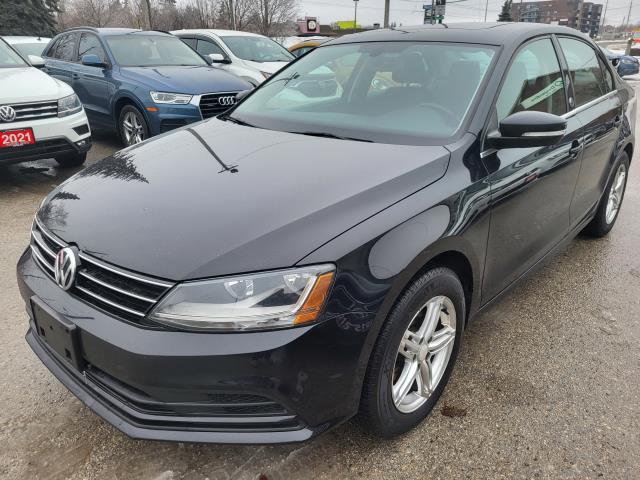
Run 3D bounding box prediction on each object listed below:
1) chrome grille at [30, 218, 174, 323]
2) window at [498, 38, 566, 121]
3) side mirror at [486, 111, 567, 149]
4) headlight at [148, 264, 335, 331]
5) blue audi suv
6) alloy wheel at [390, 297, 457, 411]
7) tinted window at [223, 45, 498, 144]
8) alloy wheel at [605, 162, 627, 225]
[{"bbox_3d":[-0.797,0.091,1.569,1.000,0.195,0.140,18,28,39],"label":"chrome grille"},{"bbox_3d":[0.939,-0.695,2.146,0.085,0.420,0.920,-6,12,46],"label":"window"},{"bbox_3d":[0.816,-0.423,1.859,0.260,0.160,0.170,18,28,39],"label":"side mirror"},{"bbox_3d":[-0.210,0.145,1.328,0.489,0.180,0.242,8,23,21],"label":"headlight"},{"bbox_3d":[-2.705,-2.320,7.211,4.390,1.600,1.840,18,28,38],"label":"blue audi suv"},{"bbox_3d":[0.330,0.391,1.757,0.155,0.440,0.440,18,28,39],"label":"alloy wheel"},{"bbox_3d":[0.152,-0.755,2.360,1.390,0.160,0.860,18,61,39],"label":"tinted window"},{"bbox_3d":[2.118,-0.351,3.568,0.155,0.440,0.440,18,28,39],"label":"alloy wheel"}]

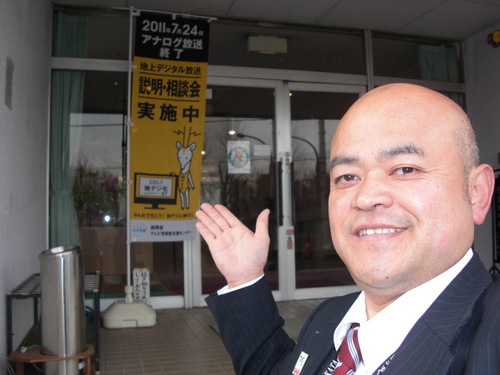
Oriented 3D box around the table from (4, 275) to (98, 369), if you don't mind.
[{"bbox_3d":[-1.105,0.759,3.053,0.433,0.415,1.017,0,-4,-15],"label":"table"}]

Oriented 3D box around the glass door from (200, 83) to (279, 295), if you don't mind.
[{"bbox_3d":[-0.089,0.005,4.804,0.791,1.999,0.050,0,-4,-15],"label":"glass door"}]

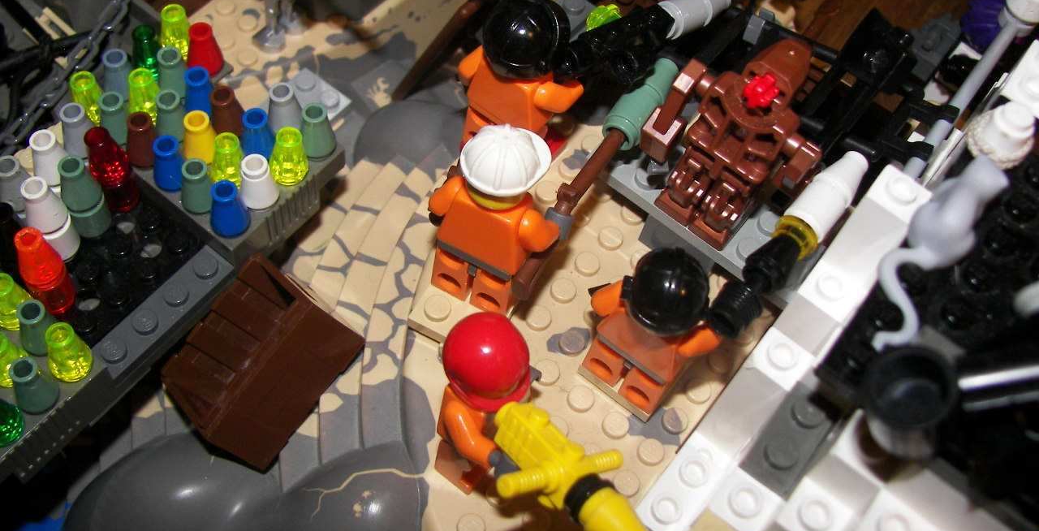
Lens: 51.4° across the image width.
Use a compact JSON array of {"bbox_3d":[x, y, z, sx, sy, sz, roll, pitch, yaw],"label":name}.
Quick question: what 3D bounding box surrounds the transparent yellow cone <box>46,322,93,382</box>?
[{"bbox_3d":[-0.075,0.014,0.179,0.008,0.011,0.008,4,59,-7],"label":"transparent yellow cone"}]

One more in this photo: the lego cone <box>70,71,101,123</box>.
[{"bbox_3d":[-0.083,-0.032,0.206,0.008,0.011,0.008,37,61,13],"label":"lego cone"}]

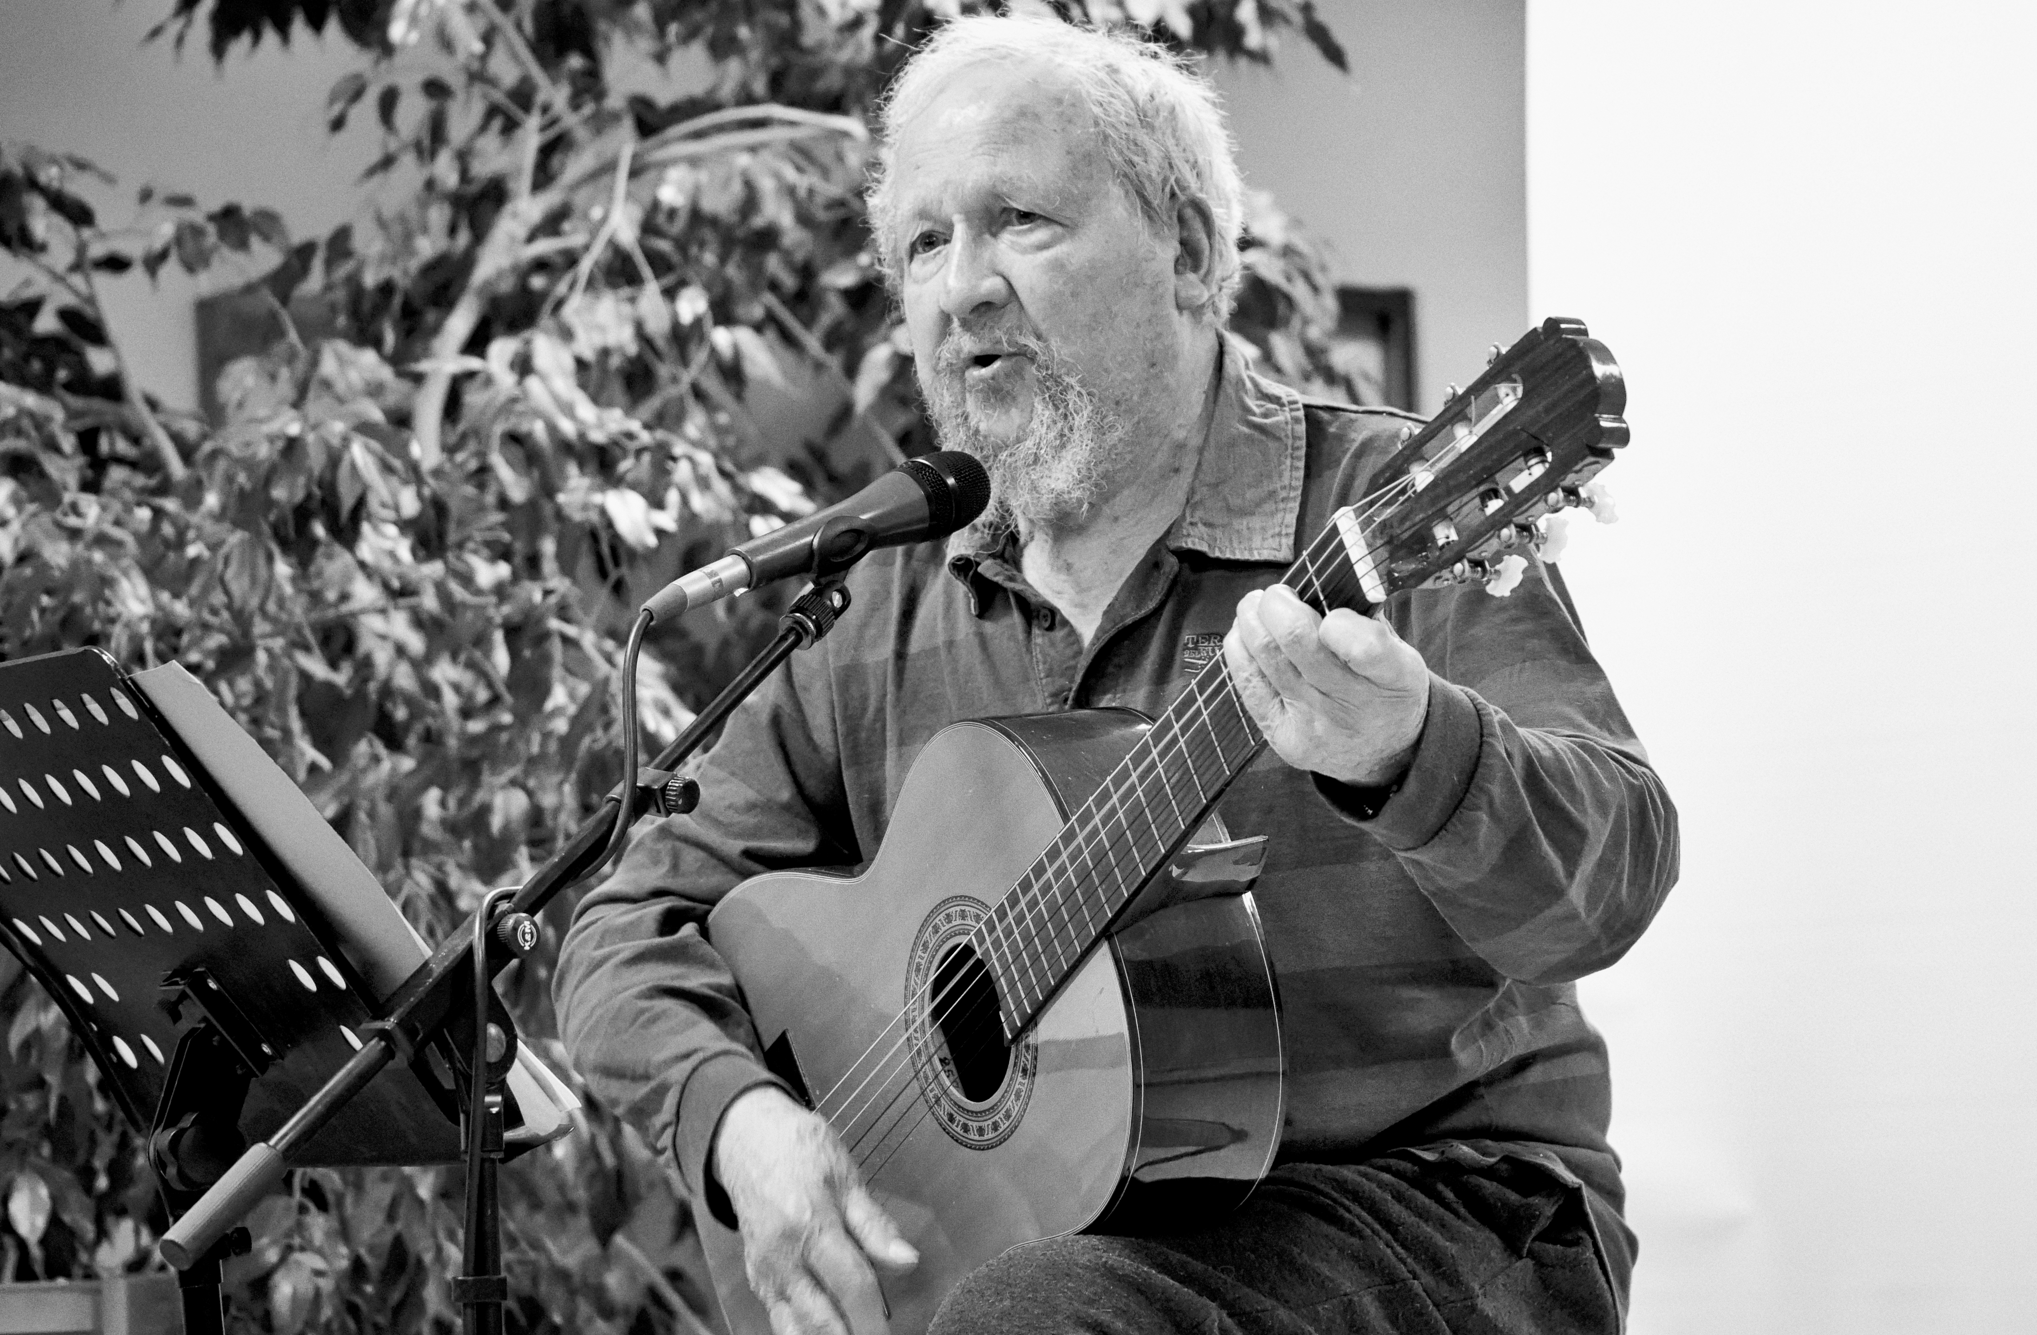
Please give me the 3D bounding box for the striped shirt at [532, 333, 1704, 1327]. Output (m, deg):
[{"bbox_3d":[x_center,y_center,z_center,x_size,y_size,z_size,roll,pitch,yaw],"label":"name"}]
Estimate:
[{"bbox_3d":[0.075,0.090,4.500,0.640,0.570,0.500,0,-1,34],"label":"striped shirt"}]

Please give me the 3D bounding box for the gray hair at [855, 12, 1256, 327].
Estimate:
[{"bbox_3d":[0.020,-0.282,4.500,0.195,0.180,0.210,-5,-6,33],"label":"gray hair"}]

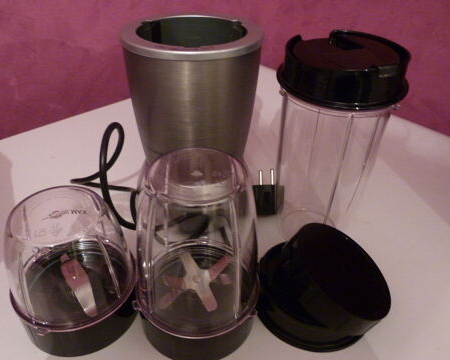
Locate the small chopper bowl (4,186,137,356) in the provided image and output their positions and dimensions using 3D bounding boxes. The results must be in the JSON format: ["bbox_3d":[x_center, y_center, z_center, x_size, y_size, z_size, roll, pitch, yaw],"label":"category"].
[{"bbox_3d":[-0.110,0.060,0.281,0.093,0.100,0.093,1,37,-1],"label":"small chopper bowl"}]

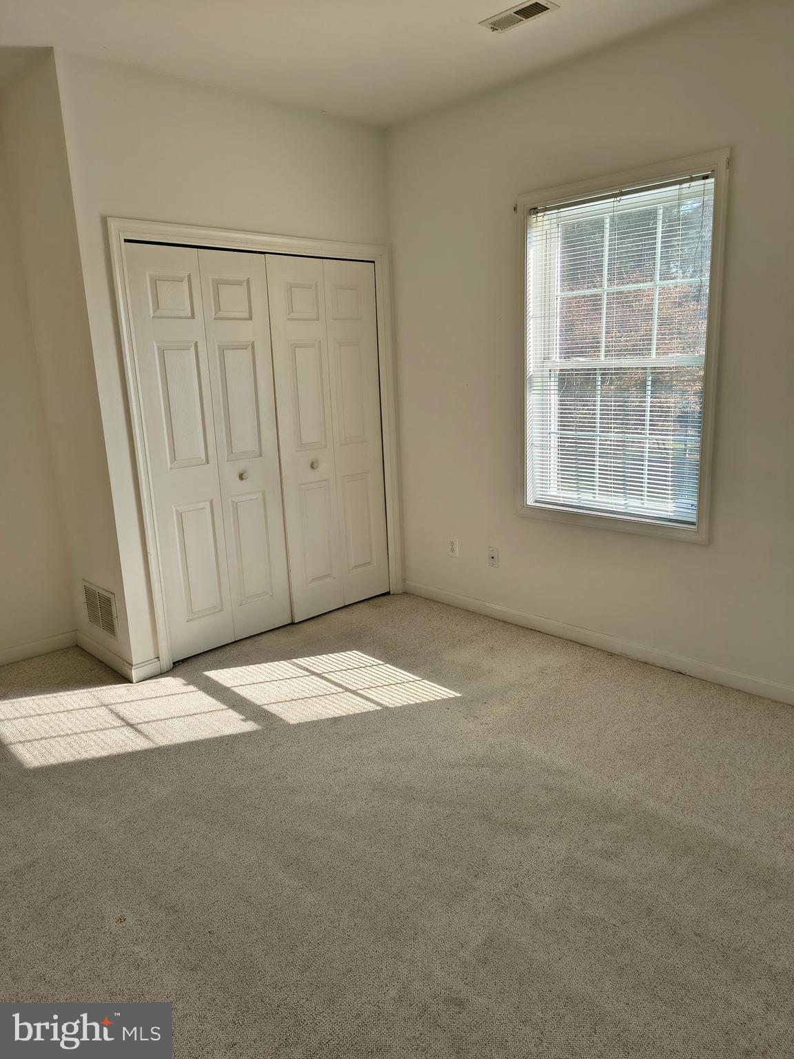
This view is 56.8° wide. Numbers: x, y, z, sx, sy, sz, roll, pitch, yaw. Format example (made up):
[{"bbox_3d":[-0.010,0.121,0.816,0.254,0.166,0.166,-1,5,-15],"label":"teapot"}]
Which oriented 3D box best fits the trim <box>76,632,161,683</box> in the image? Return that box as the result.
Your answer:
[{"bbox_3d":[-1.491,0.644,3.893,0.143,0.091,0.731,-14,17,-42],"label":"trim"}]

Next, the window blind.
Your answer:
[{"bbox_3d":[1.010,-0.801,3.474,0.038,1.481,0.936,-14,17,-42],"label":"window blind"}]

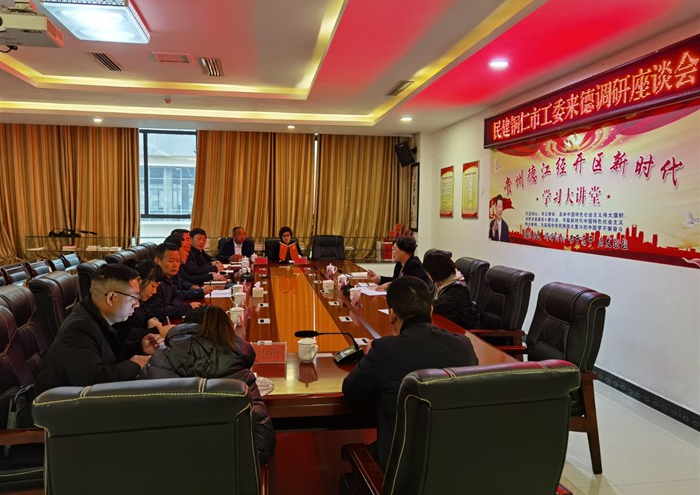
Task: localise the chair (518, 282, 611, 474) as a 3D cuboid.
[{"bbox_3d":[1.161,0.789,3.479,0.690,1.100,0.630,-1,5,-14],"label":"chair"}]

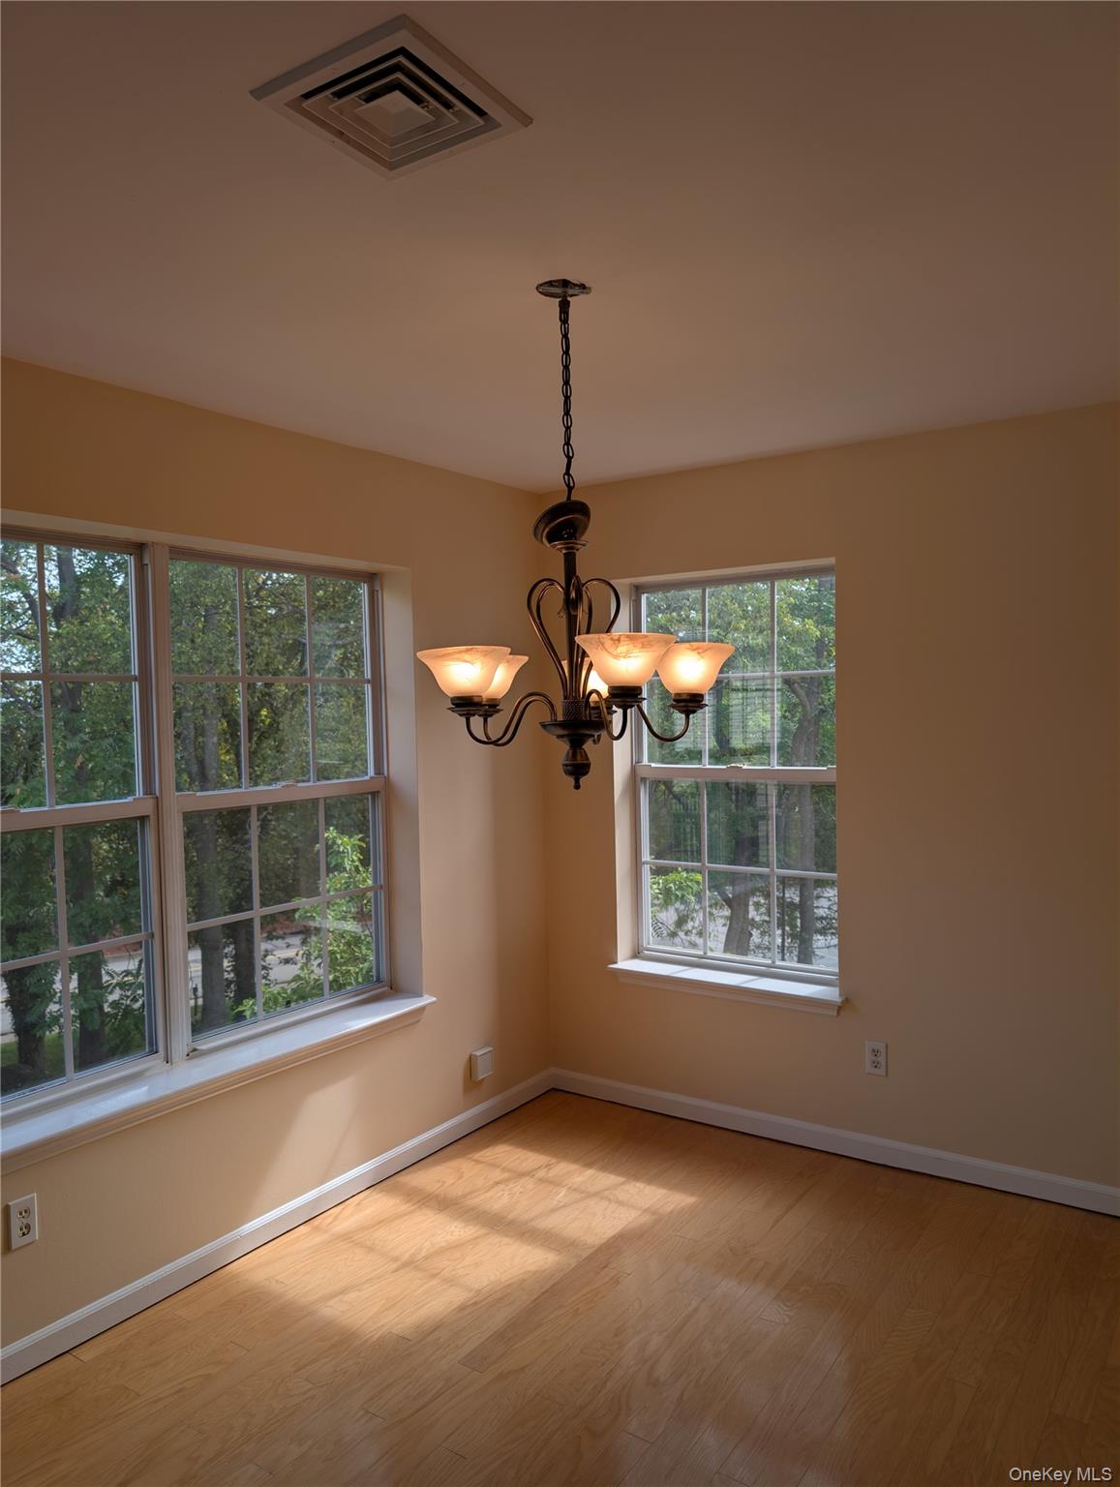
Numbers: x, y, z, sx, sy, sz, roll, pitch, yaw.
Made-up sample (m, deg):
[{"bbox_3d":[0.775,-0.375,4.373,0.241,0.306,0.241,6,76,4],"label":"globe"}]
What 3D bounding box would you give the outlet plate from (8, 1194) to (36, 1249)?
[{"bbox_3d":[-1.283,1.145,2.469,0.008,0.115,0.071,0,2,35],"label":"outlet plate"}]

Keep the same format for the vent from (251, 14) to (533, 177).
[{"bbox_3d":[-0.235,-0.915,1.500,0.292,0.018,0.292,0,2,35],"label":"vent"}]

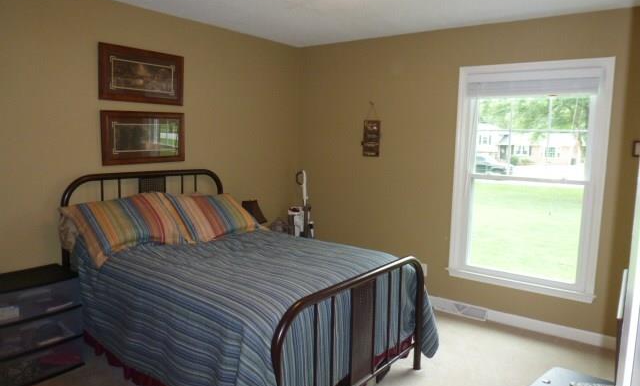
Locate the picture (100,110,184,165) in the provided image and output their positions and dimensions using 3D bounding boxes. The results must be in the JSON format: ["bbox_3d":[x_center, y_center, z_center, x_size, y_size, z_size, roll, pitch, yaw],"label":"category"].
[{"bbox_3d":[-1.285,-0.408,3.278,0.030,0.376,0.703,6,10,34],"label":"picture"}]

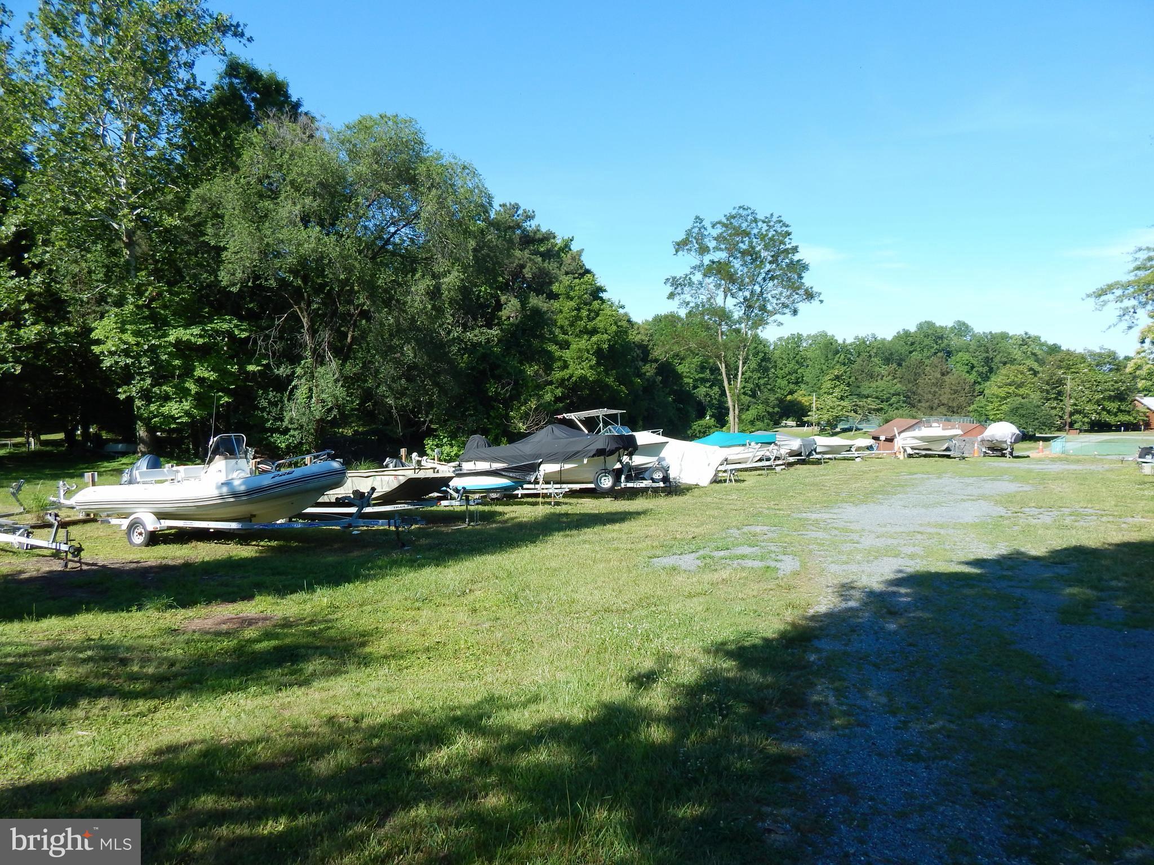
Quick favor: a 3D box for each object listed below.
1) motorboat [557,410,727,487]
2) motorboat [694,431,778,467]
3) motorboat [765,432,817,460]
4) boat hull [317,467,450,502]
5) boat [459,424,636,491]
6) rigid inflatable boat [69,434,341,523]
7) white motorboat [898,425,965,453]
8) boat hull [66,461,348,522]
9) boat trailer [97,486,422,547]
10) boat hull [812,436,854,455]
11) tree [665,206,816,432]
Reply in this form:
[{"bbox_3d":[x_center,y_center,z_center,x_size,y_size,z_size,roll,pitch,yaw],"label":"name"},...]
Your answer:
[{"bbox_3d":[1.200,0.400,28.000,6.800,2.600,2.400,0,0,20],"label":"motorboat"},{"bbox_3d":[7.300,0.750,35.200,5.000,1.600,2.100,0,0,15],"label":"motorboat"},{"bbox_3d":[11.300,0.800,42.000,5.000,1.550,2.100,0,0,15],"label":"motorboat"},{"bbox_3d":[-5.700,1.320,18.700,5.200,0.800,1.750,-2,-1,27],"label":"boat hull"},{"bbox_3d":[-0.760,0.670,22.400,5.400,1.850,2.200,-2,-1,20],"label":"boat"},{"bbox_3d":[-7.600,0.970,15.900,6.500,1.880,2.400,-2,-1,18],"label":"rigid inflatable boat"},{"bbox_3d":[27.800,0.470,58.000,2.250,2.100,5.600,0,0,-43],"label":"white motorboat"},{"bbox_3d":[-7.600,1.240,15.900,6.450,1.300,2.400,-2,-1,18],"label":"boat hull"},{"bbox_3d":[-6.650,1.740,15.600,7.400,1.300,2.300,-2,-1,18],"label":"boat trailer"},{"bbox_3d":[15.300,0.810,47.000,4.900,1.250,2.000,0,0,15],"label":"boat hull"},{"bbox_3d":[11.700,-7.500,52.000,10.600,17.000,10.000,0,0,0],"label":"tree"}]

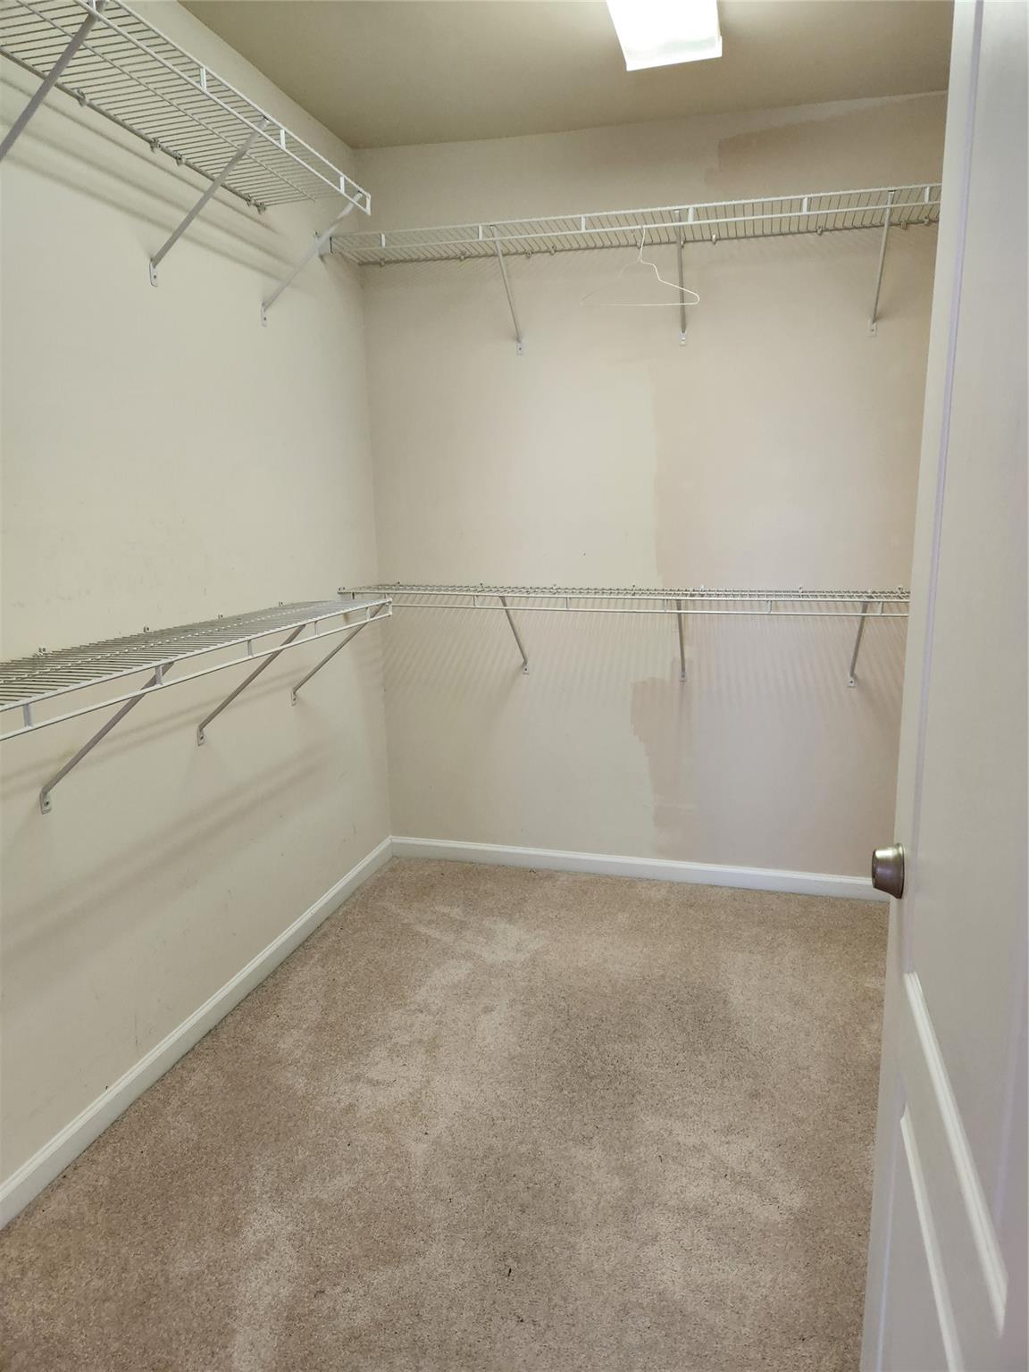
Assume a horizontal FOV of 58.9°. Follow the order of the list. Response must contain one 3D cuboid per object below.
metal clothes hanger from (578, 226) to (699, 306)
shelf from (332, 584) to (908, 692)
[{"bbox_3d":[0.358,-1.180,2.559,0.383,0.212,0.015,15,18,33],"label":"metal clothes hanger"},{"bbox_3d":[0.431,-0.147,2.941,2.010,0.317,0.322,2,12,14],"label":"shelf"}]

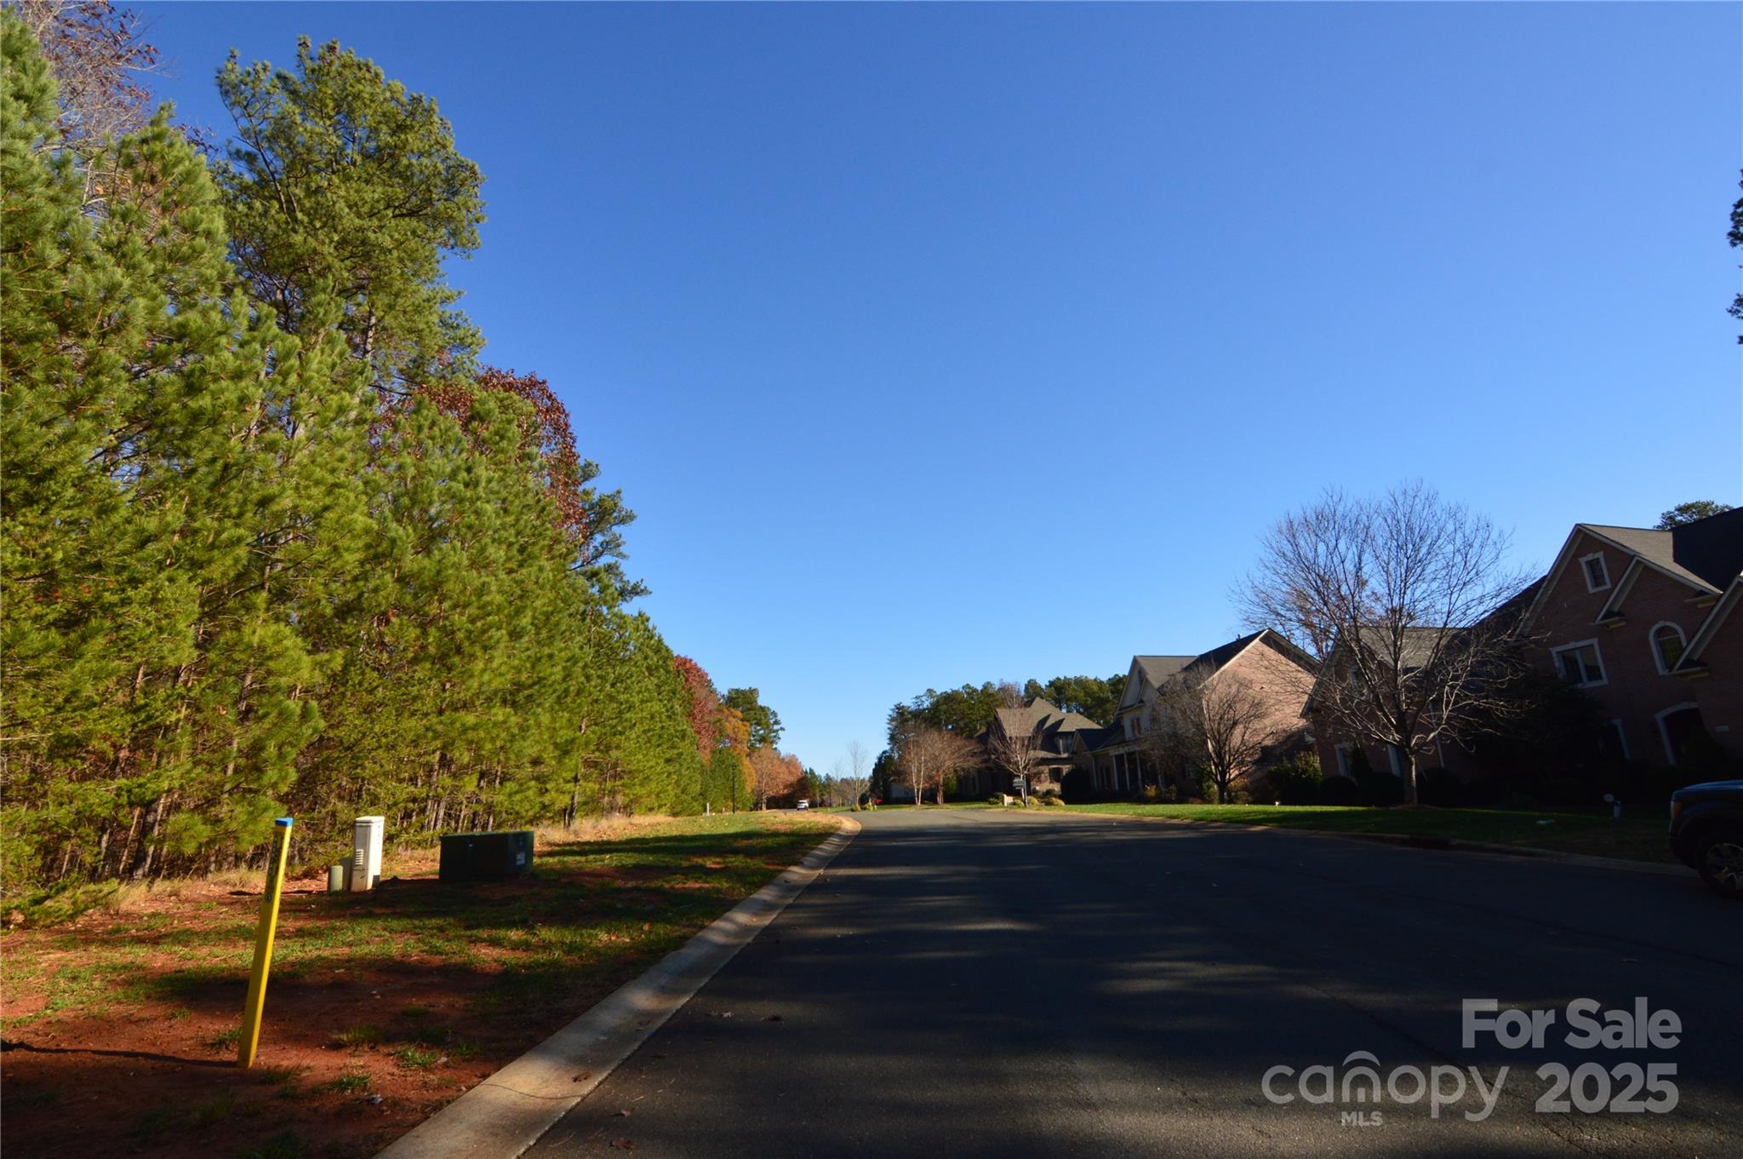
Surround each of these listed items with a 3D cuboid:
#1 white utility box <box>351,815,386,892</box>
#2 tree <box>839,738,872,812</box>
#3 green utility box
[{"bbox_3d":[-8.100,4.420,12.460,0.250,1.070,0.360,-2,-14,-5],"label":"white utility box"},{"bbox_3d":[-1.290,15.450,61.000,2.700,5.400,2.600,-2,-15,2],"label":"tree"},{"bbox_3d":[-6.730,4.850,13.580,1.170,0.720,0.830,-4,-14,7],"label":"green utility box"}]

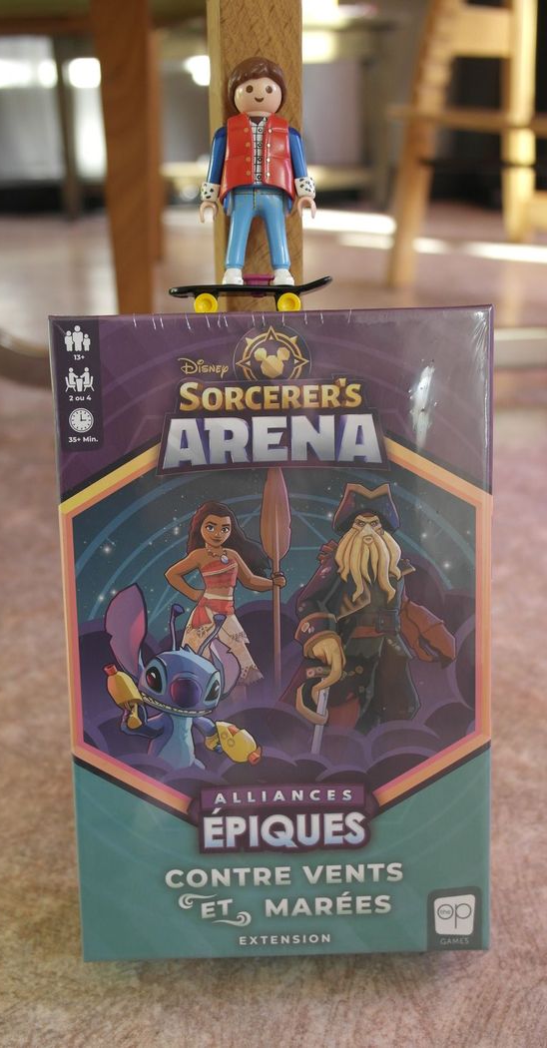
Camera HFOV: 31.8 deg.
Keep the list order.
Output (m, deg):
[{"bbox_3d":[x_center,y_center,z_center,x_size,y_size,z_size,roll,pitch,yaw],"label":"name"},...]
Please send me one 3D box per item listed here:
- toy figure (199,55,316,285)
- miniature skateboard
[{"bbox_3d":[-0.006,-0.117,0.320,0.039,0.073,0.024,-1,8,0],"label":"toy figure"},{"bbox_3d":[-0.008,-0.076,0.325,0.055,0.013,0.020,-1,8,0],"label":"miniature skateboard"}]

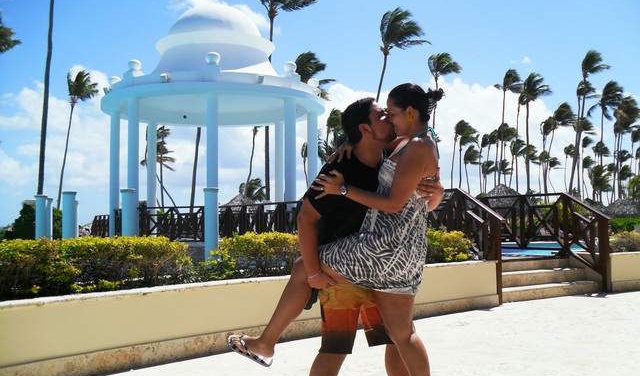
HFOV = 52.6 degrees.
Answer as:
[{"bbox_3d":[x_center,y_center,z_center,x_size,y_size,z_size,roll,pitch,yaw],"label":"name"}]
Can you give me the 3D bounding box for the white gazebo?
[{"bbox_3d":[-3.360,-2.045,20.877,7.014,7.585,7.014,0,-3,-9],"label":"white gazebo"}]

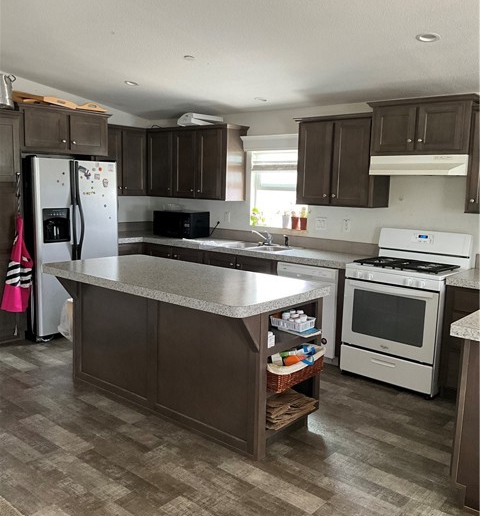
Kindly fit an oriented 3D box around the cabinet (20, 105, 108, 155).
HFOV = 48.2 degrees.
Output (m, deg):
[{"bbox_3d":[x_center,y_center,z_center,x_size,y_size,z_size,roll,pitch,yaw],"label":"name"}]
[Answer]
[{"bbox_3d":[-1.822,-1.196,5.205,0.620,0.400,0.930,8,11,39],"label":"cabinet"}]

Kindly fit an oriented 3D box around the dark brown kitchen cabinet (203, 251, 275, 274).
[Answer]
[{"bbox_3d":[0.167,0.372,5.282,0.908,0.880,0.620,8,11,39],"label":"dark brown kitchen cabinet"}]

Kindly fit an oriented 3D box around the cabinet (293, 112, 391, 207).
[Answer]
[{"bbox_3d":[0.893,-0.834,4.694,0.760,0.754,0.345,8,11,39],"label":"cabinet"}]

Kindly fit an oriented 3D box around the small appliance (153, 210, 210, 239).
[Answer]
[{"bbox_3d":[-0.644,-0.372,5.956,0.500,0.275,0.365,6,9,30],"label":"small appliance"}]

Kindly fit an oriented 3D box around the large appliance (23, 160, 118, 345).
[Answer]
[{"bbox_3d":[-1.768,-0.109,5.352,0.710,1.730,0.895,8,11,39],"label":"large appliance"}]

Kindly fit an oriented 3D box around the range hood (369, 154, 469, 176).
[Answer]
[{"bbox_3d":[1.444,-0.715,4.192,0.755,0.147,0.420,8,11,39],"label":"range hood"}]

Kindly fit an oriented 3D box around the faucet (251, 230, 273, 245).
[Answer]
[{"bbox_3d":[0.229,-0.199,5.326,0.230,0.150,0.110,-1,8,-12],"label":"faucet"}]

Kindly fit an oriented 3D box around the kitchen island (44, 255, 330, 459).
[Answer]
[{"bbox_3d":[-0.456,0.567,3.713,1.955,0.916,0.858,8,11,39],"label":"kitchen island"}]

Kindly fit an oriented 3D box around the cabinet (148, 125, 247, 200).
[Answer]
[{"bbox_3d":[-0.509,-1.030,5.860,1.270,0.749,0.345,8,11,39],"label":"cabinet"}]

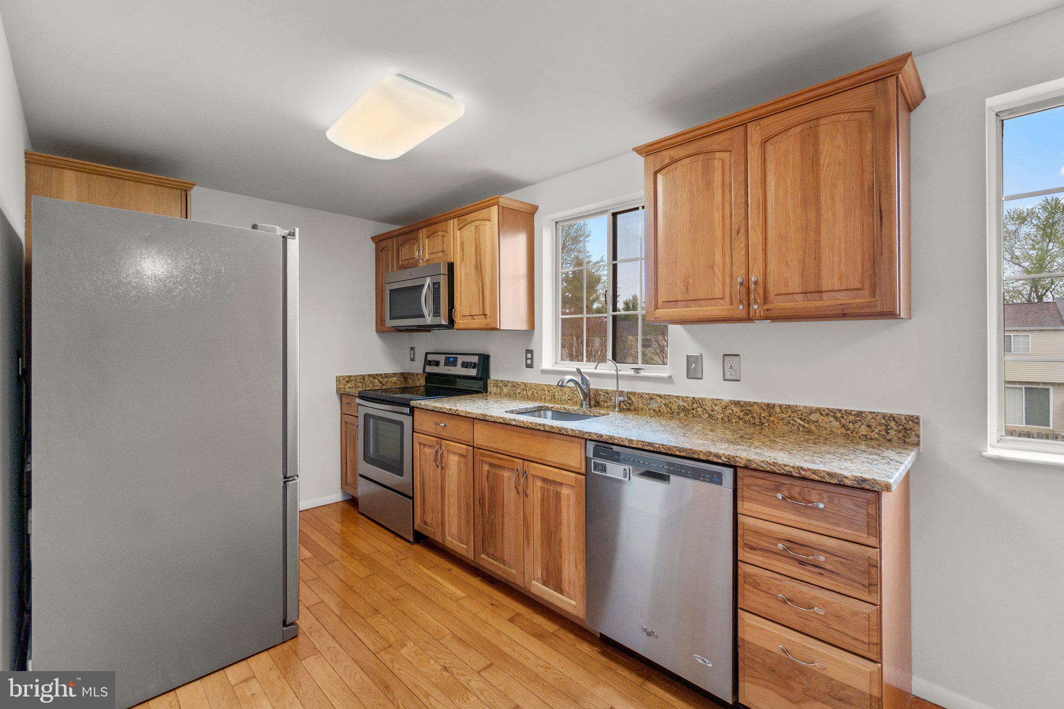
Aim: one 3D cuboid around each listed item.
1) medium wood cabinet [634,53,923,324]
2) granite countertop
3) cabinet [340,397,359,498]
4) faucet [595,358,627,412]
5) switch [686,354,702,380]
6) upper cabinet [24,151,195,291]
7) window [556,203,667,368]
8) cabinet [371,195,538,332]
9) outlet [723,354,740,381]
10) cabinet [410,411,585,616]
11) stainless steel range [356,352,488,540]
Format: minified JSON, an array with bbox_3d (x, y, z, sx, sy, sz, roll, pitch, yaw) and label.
[{"bbox_3d":[0.925,-0.529,1.813,0.355,0.793,0.972,-1,2,-45],"label":"medium wood cabinet"},{"bbox_3d":[0.312,0.323,2.235,0.654,0.030,2.407,-1,2,-45],"label":"granite countertop"},{"bbox_3d":[-1.224,0.740,3.725,0.333,0.844,0.626,1,2,44],"label":"cabinet"},{"bbox_3d":[0.422,0.163,2.380,0.192,0.288,0.045,0,1,-11],"label":"faucet"},{"bbox_3d":[0.796,0.059,2.197,0.014,0.122,0.083,-1,2,-45],"label":"switch"},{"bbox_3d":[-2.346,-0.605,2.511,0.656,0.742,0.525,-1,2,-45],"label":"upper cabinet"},{"bbox_3d":[0.468,-0.404,2.685,0.071,0.970,0.879,-1,2,-45],"label":"window"},{"bbox_3d":[-0.681,-0.578,3.434,0.348,0.814,1.707,-1,2,-45],"label":"cabinet"},{"bbox_3d":[0.923,0.062,2.072,0.010,0.119,0.080,-1,2,-45],"label":"outlet"},{"bbox_3d":[-0.022,0.752,2.573,0.662,0.842,1.374,-1,2,-45],"label":"cabinet"},{"bbox_3d":[-0.799,0.604,3.299,0.677,1.207,0.759,-1,2,-45],"label":"stainless steel range"}]

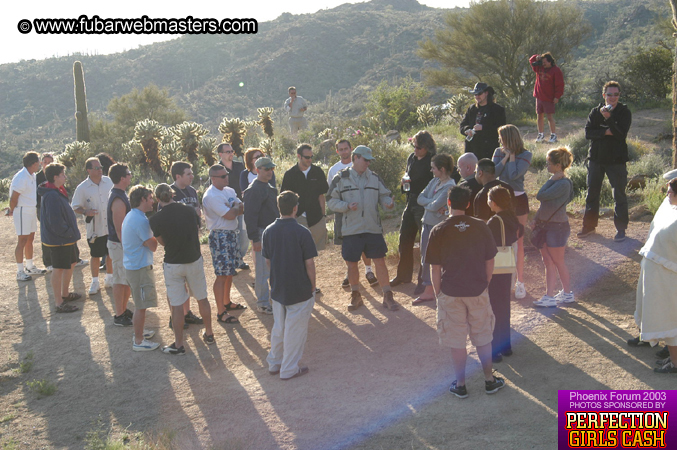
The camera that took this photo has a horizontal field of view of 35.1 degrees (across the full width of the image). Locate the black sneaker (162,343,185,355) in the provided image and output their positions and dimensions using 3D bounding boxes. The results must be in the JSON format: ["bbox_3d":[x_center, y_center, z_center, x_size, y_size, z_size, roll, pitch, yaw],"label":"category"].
[{"bbox_3d":[-1.733,1.292,11.250,0.280,0.110,0.105,4,8,28],"label":"black sneaker"}]

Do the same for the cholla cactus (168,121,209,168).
[{"bbox_3d":[-2.801,-1.410,20.000,0.760,1.080,0.720,0,7,0],"label":"cholla cactus"}]

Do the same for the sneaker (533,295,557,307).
[{"bbox_3d":[2.193,0.804,11.400,0.260,0.110,0.100,3,8,22],"label":"sneaker"}]

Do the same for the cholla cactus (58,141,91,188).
[{"bbox_3d":[-4.807,-1.102,19.500,0.600,0.880,0.600,0,7,0],"label":"cholla cactus"}]

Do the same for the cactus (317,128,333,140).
[{"bbox_3d":[-0.288,-1.849,22.000,0.330,0.300,0.300,0,7,0],"label":"cactus"}]

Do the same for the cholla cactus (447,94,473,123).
[{"bbox_3d":[2.475,-2.393,22.000,0.500,0.580,0.480,0,7,0],"label":"cholla cactus"}]

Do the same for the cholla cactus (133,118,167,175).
[{"bbox_3d":[-3.618,-1.484,20.500,0.650,1.080,0.650,0,7,0],"label":"cholla cactus"}]

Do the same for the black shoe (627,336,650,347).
[{"bbox_3d":[2.853,1.099,10.100,0.280,0.100,0.100,0,7,3],"label":"black shoe"}]

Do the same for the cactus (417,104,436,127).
[{"bbox_3d":[1.890,-2.341,23.000,0.430,0.500,0.430,0,7,0],"label":"cactus"}]

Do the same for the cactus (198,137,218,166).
[{"bbox_3d":[-2.549,-1.441,21.000,0.420,0.600,0.420,0,7,0],"label":"cactus"}]

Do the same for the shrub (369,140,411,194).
[{"bbox_3d":[0.756,-0.840,16.200,0.800,0.880,0.800,0,7,0],"label":"shrub"}]

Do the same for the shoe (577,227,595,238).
[{"bbox_3d":[2.952,0.090,12.800,0.300,0.115,0.110,-5,9,-37],"label":"shoe"}]

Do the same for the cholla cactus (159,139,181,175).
[{"bbox_3d":[-3.294,-1.314,21.000,0.480,0.720,0.480,0,7,0],"label":"cholla cactus"}]

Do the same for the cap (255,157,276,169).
[{"bbox_3d":[-0.835,-0.715,12.250,0.265,0.130,0.180,4,8,30],"label":"cap"}]

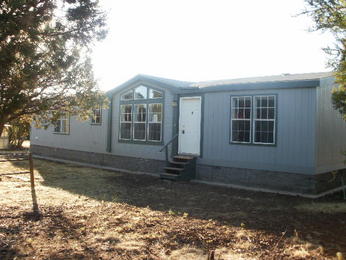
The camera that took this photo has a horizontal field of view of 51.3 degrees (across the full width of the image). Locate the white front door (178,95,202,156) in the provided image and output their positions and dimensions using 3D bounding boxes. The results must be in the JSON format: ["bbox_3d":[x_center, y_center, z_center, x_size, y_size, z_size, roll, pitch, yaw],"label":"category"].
[{"bbox_3d":[0.593,-0.142,12.656,0.930,2.040,0.070,2,1,39],"label":"white front door"}]

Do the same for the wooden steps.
[{"bbox_3d":[0.219,1.300,12.307,0.770,0.800,1.000,2,1,39],"label":"wooden steps"}]

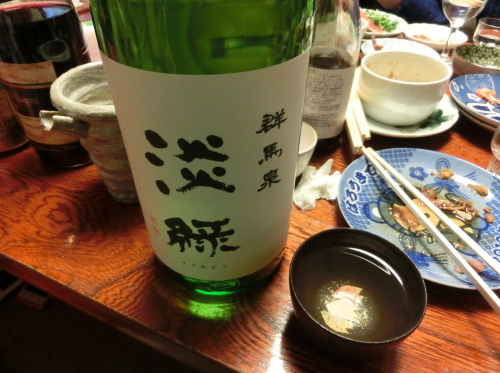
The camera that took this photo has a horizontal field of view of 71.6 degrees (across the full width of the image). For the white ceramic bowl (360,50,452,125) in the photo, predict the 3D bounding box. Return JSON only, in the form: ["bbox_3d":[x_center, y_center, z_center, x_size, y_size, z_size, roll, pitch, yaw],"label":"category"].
[{"bbox_3d":[0.170,-0.108,0.397,0.093,0.060,0.093,0,41,0],"label":"white ceramic bowl"}]

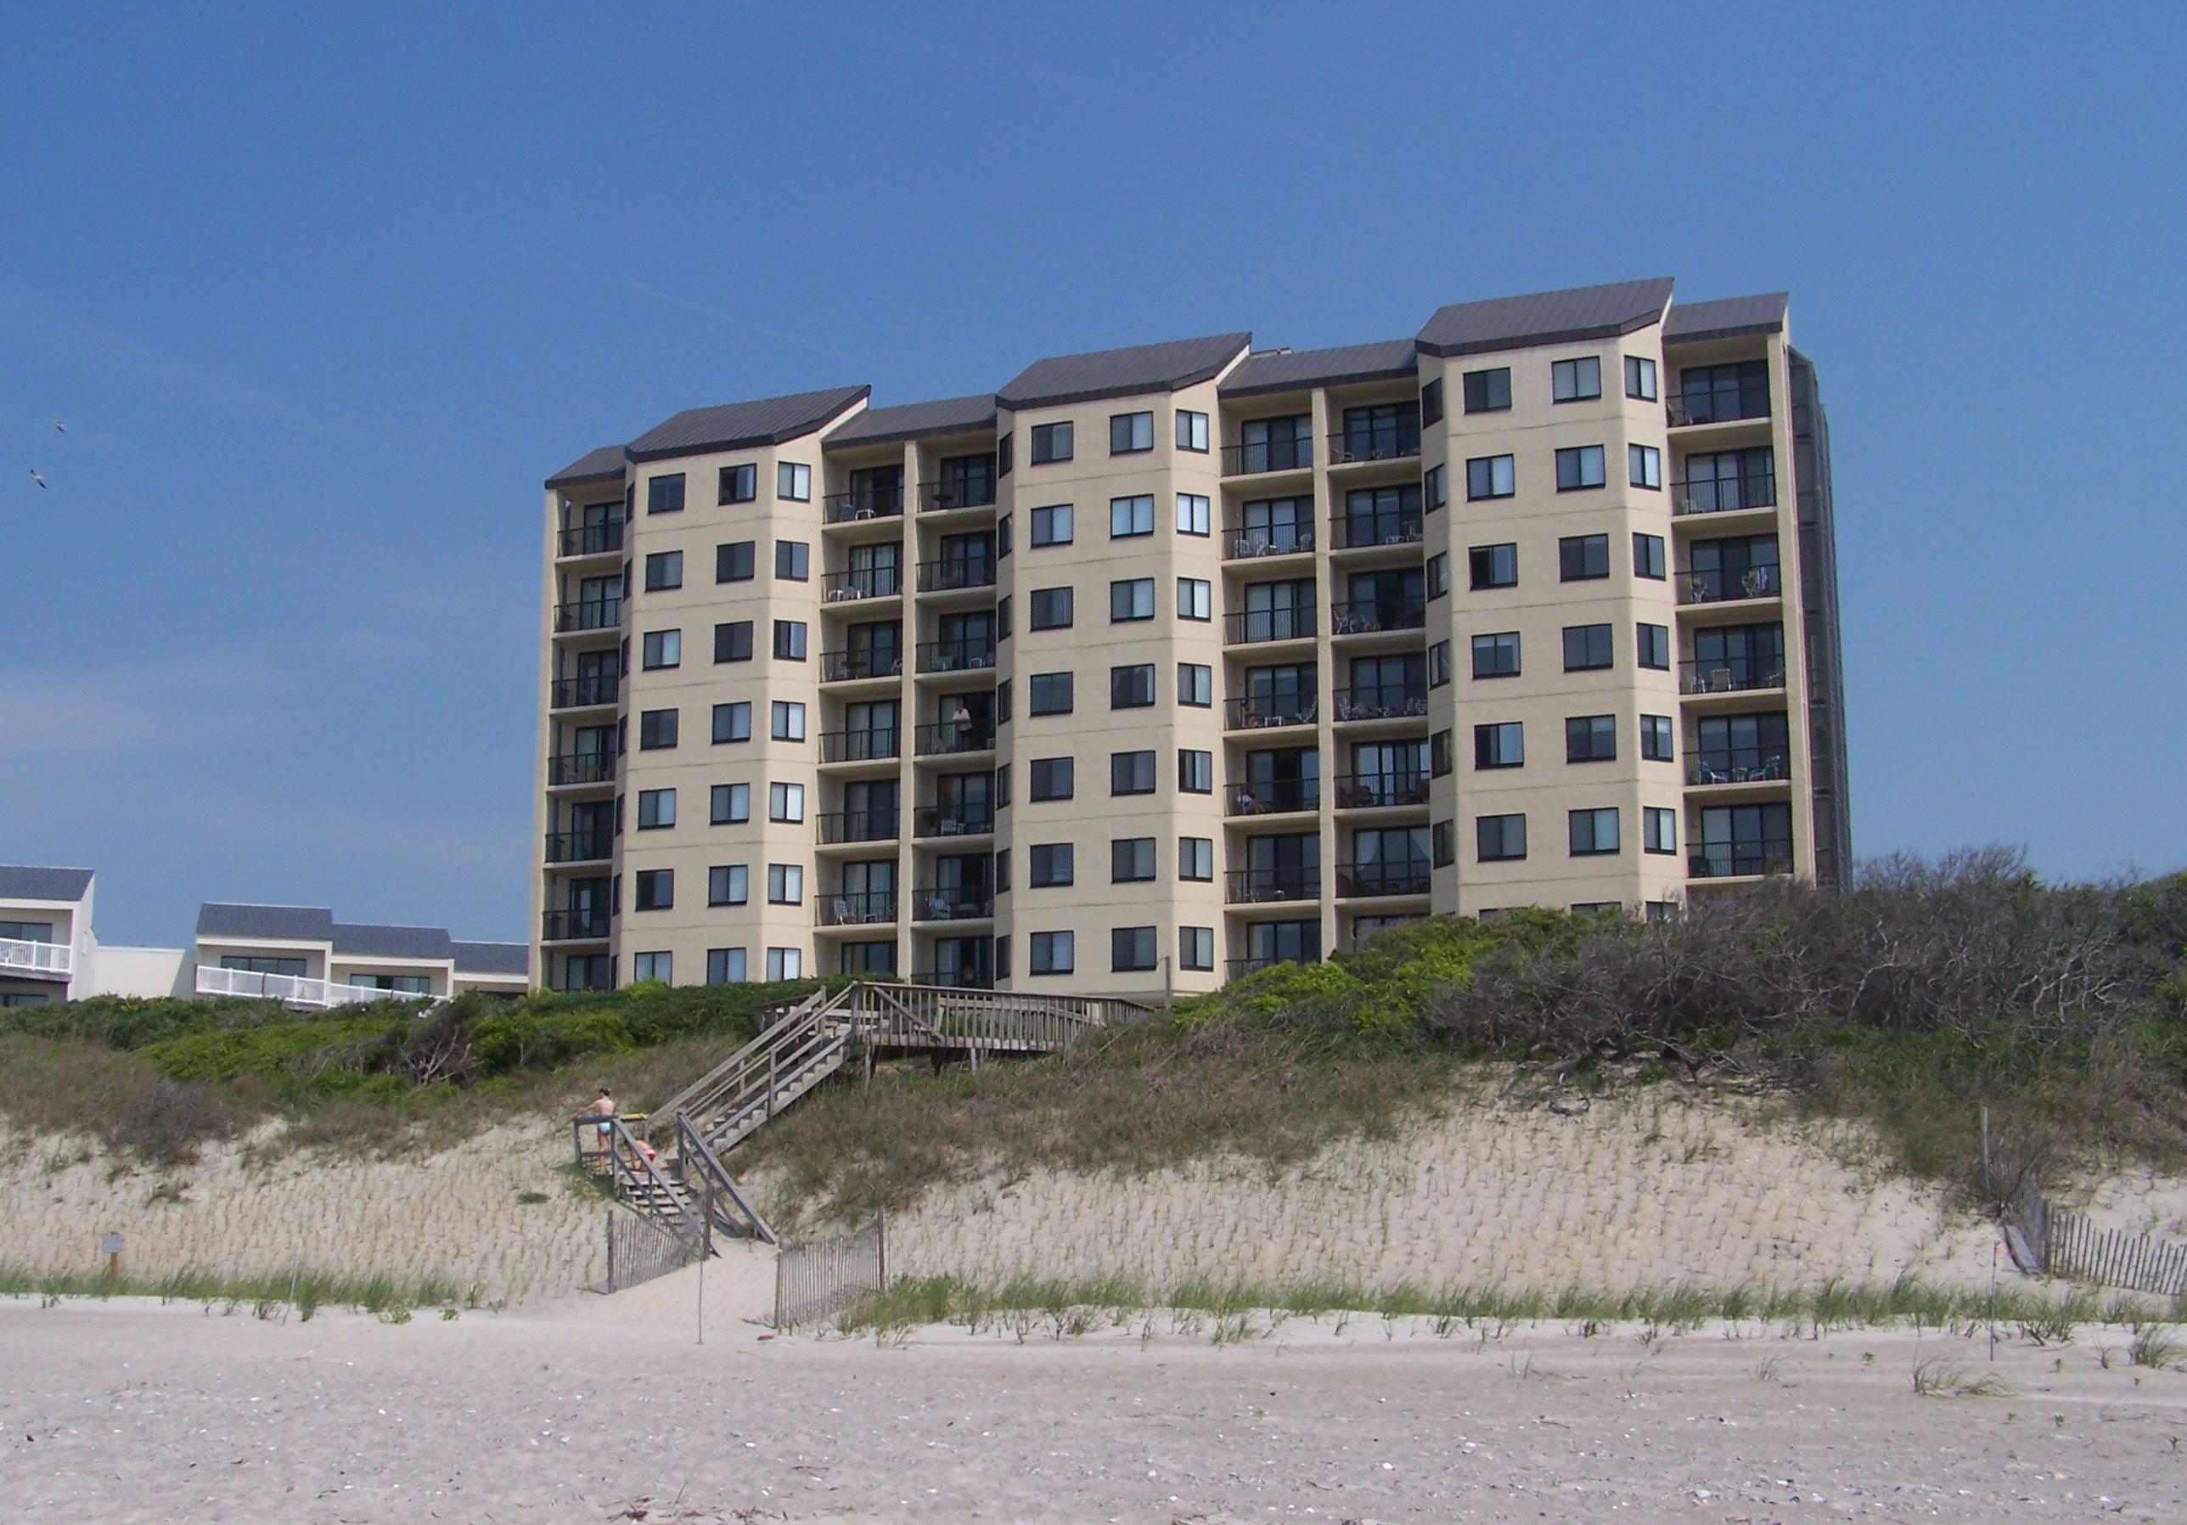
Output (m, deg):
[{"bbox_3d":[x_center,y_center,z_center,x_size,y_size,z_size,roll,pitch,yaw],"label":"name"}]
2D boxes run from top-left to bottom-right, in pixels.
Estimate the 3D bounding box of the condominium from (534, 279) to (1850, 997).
[{"bbox_3d":[2.719,-0.423,85.794,45.820,28.420,14.210,-4,-12,20],"label":"condominium"}]

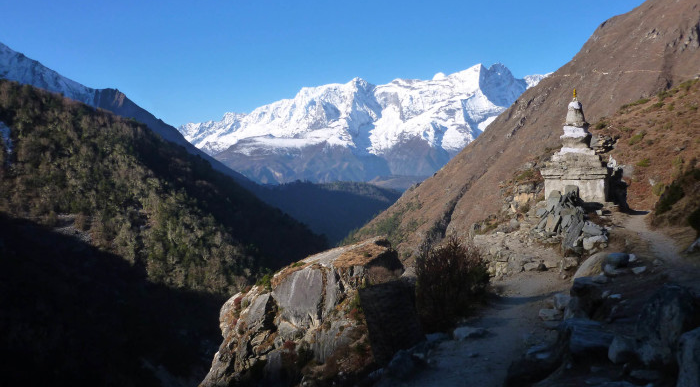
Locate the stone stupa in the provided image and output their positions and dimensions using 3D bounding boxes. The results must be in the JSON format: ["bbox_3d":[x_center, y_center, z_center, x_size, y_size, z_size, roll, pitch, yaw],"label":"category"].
[{"bbox_3d":[8.930,-1.860,27.000,2.450,4.450,2.450,0,0,24],"label":"stone stupa"}]

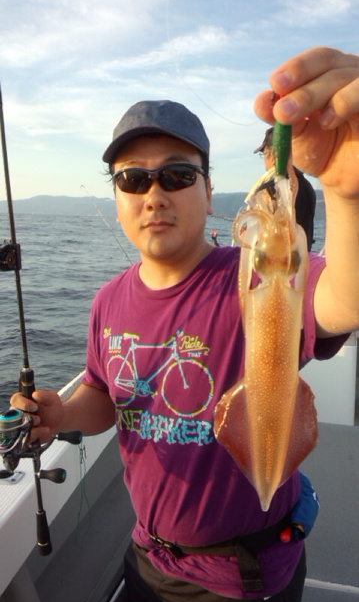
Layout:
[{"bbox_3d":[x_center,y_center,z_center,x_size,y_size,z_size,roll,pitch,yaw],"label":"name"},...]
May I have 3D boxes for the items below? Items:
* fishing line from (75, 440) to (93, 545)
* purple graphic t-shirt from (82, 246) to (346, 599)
[{"bbox_3d":[-0.150,0.300,0.745,0.027,0.180,0.020,1,10,0],"label":"fishing line"},{"bbox_3d":[0.060,0.215,0.845,0.450,0.610,0.290,1,11,28],"label":"purple graphic t-shirt"}]

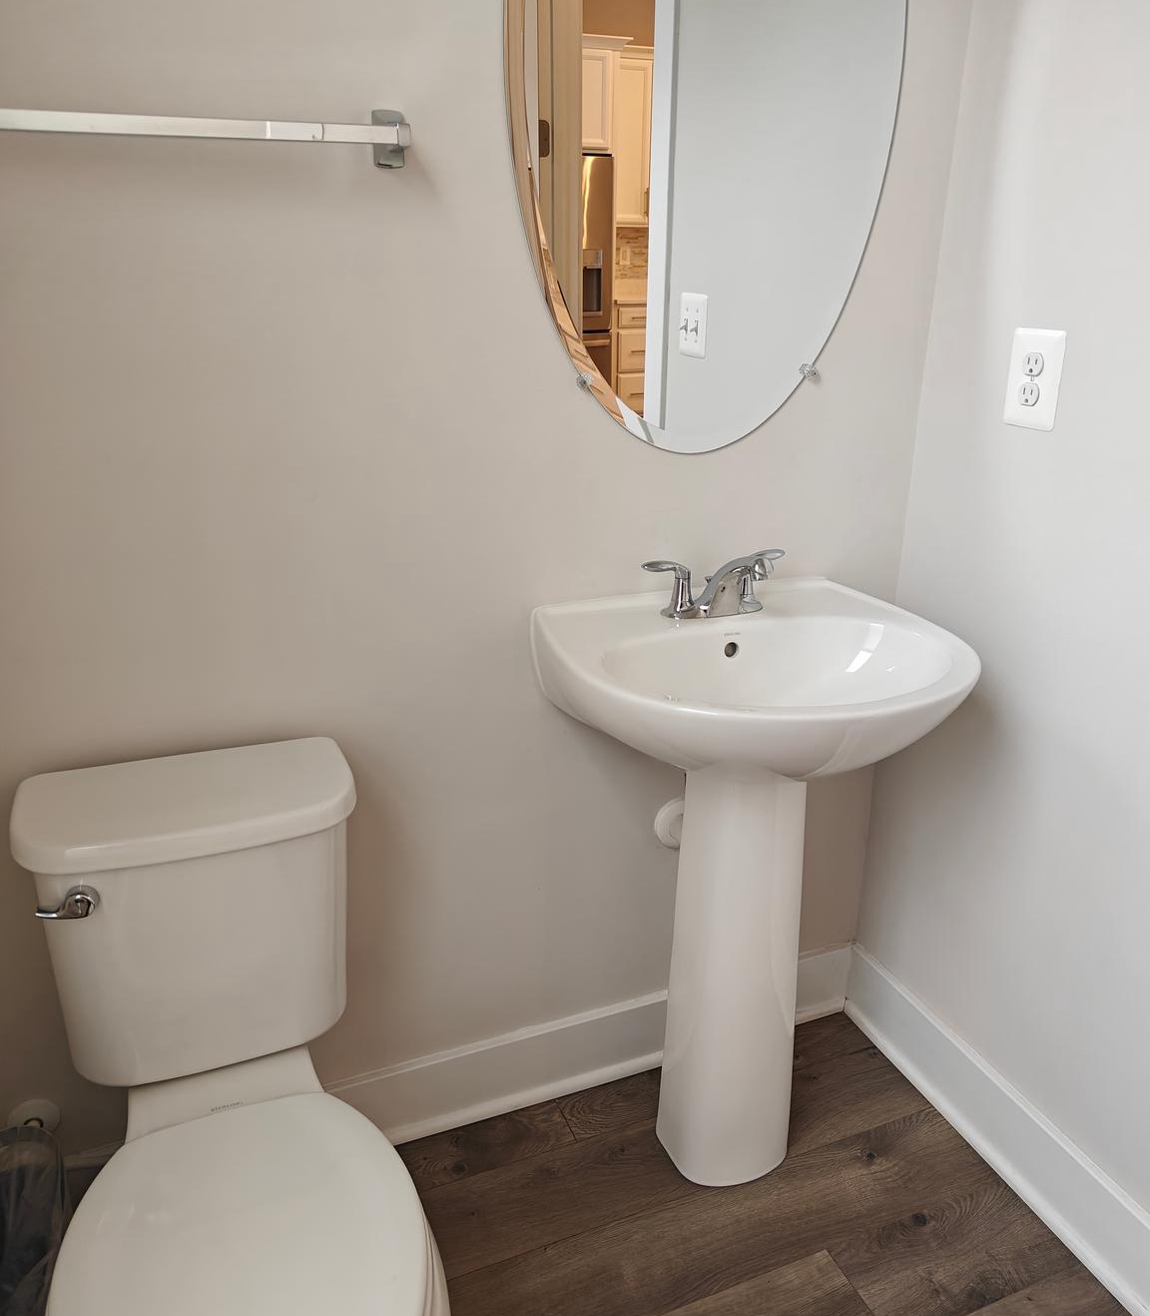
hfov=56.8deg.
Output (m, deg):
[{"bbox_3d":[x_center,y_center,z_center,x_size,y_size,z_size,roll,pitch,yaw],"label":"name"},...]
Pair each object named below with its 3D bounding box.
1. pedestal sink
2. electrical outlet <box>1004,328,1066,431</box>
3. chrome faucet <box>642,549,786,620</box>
[{"bbox_3d":[0.252,0.382,1.536,0.535,0.865,0.458,-8,23,-21],"label":"pedestal sink"},{"bbox_3d":[0.606,-0.371,1.409,0.008,0.125,0.082,-8,23,-21],"label":"electrical outlet"},{"bbox_3d":[0.220,-0.098,1.455,0.230,0.108,0.170,-8,23,-21],"label":"chrome faucet"}]

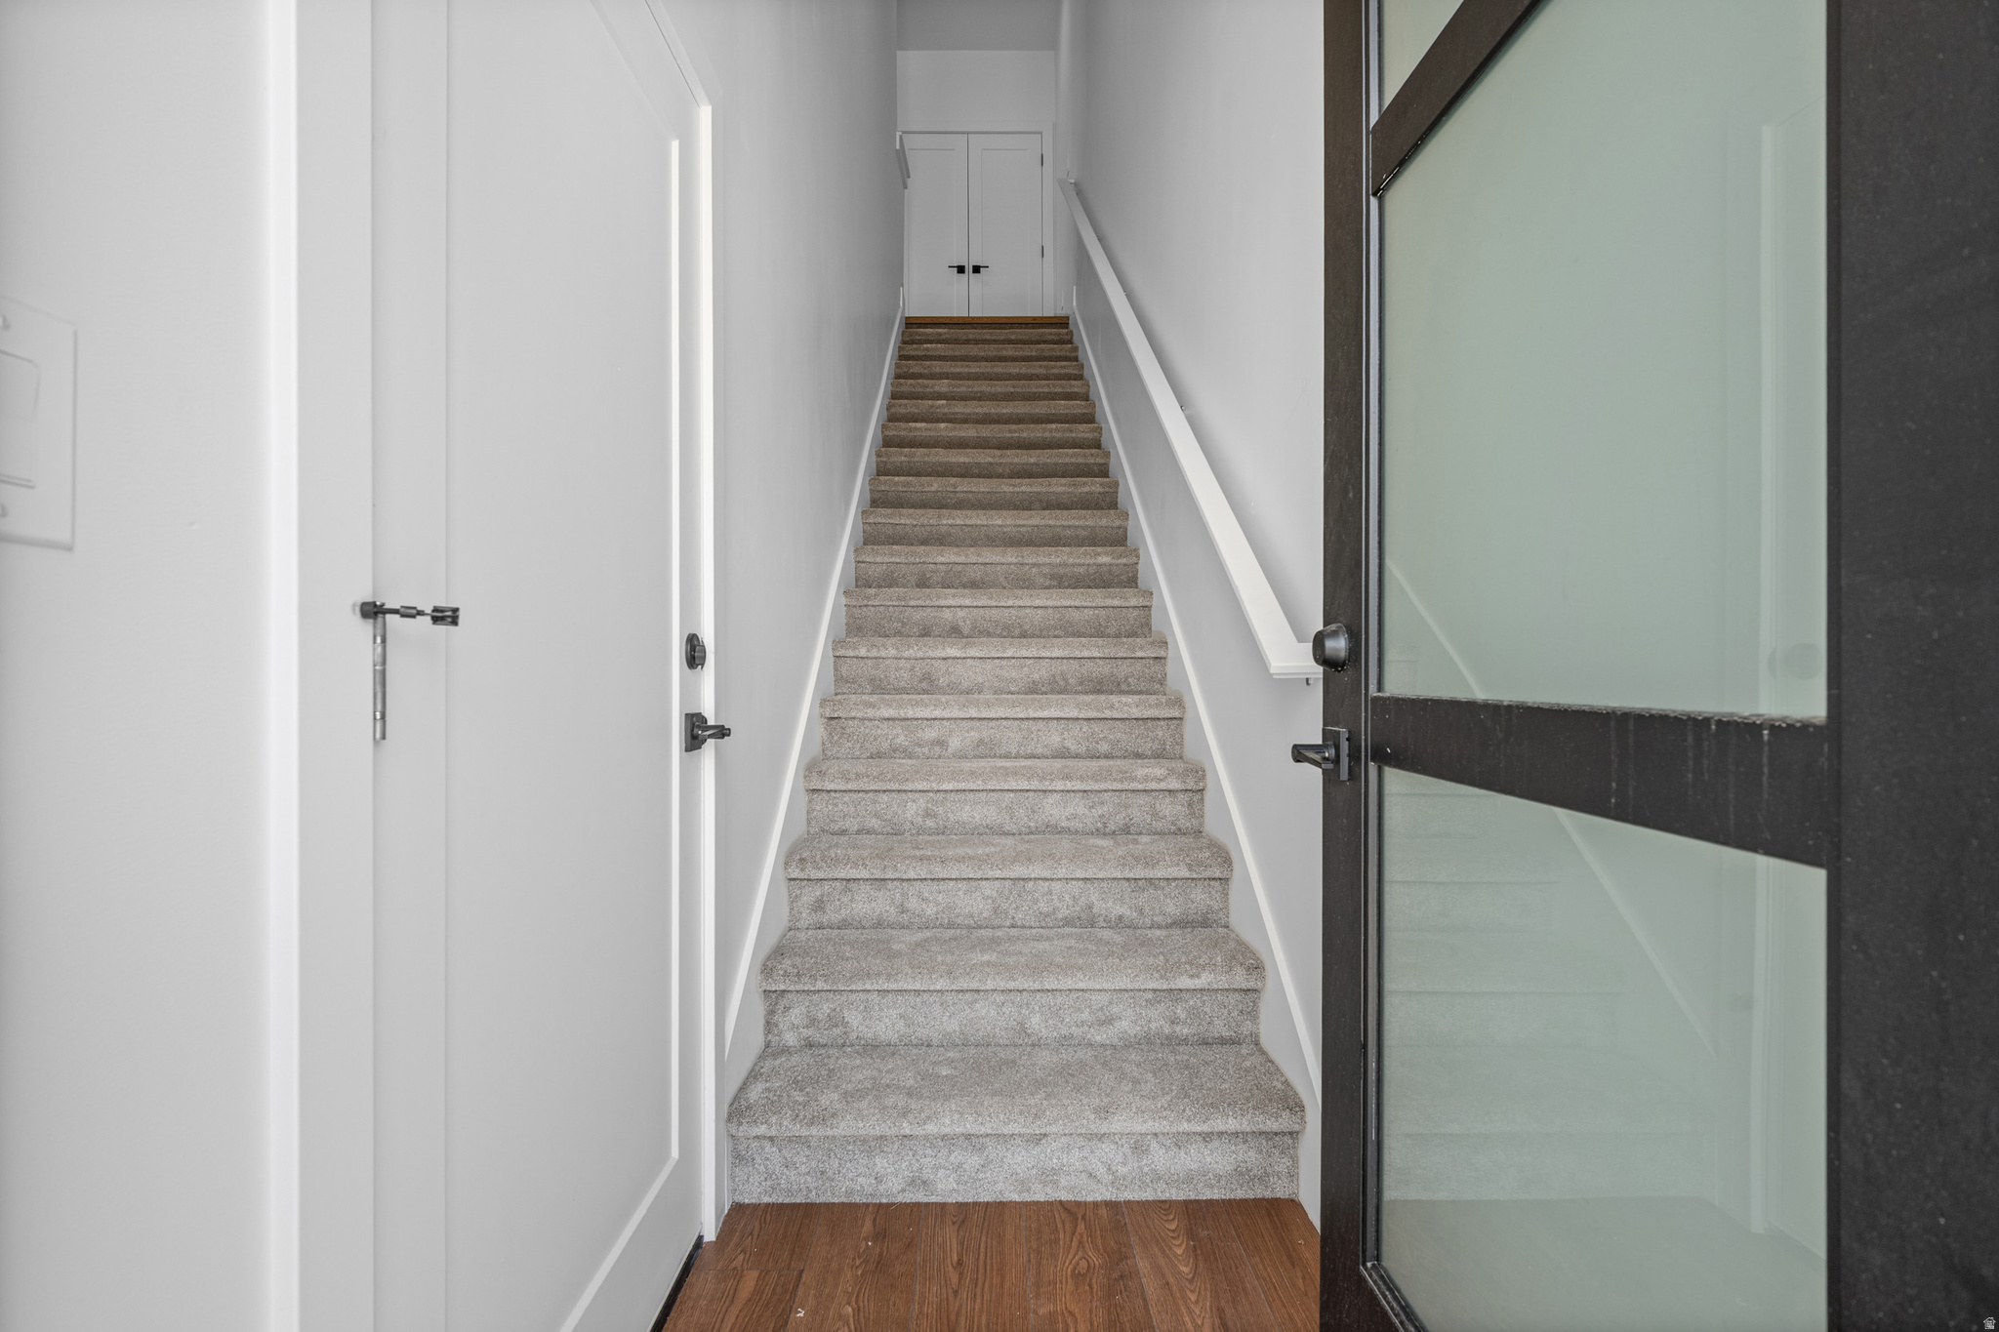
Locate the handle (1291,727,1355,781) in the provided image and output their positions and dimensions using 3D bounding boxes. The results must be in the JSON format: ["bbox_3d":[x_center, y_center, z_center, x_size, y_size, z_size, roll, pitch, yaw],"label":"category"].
[{"bbox_3d":[0.408,0.112,1.112,0.058,0.064,0.125,0,0,0],"label":"handle"}]

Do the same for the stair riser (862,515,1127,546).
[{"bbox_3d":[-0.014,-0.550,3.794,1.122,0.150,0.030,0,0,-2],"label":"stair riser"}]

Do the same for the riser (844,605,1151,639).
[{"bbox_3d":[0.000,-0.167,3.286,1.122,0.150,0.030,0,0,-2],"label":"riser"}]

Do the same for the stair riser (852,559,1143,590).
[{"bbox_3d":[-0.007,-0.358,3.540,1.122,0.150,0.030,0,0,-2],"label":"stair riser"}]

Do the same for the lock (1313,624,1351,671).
[{"bbox_3d":[0.423,-0.025,1.143,0.027,0.062,0.062,0,0,0],"label":"lock"}]

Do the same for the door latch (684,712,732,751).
[{"bbox_3d":[-0.478,0.109,1.446,0.066,0.064,0.127,0,0,-2],"label":"door latch"}]

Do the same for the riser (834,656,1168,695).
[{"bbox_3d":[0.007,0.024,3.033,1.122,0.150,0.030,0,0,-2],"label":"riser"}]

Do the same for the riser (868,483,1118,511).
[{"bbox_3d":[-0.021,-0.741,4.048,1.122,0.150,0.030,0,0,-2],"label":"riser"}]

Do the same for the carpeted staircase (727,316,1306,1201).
[{"bbox_3d":[-0.017,-0.666,3.911,1.122,3.441,4.376,0,0,-2],"label":"carpeted staircase"}]

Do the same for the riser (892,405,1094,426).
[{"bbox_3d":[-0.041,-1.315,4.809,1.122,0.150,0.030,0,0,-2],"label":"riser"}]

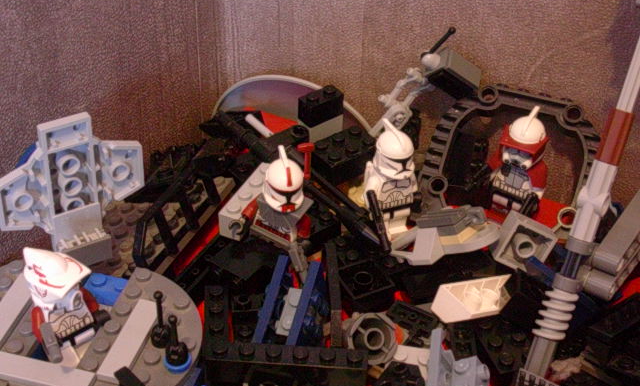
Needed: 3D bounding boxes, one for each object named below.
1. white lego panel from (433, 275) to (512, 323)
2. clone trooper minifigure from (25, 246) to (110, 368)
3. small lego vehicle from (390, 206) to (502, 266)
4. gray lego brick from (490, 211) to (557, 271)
[{"bbox_3d":[0.047,0.033,0.348,0.024,0.009,0.013,-9,40,-12],"label":"white lego panel"},{"bbox_3d":[-0.073,0.033,0.317,0.016,0.040,0.024,21,41,41],"label":"clone trooper minifigure"},{"bbox_3d":[0.043,0.013,0.377,0.038,0.015,0.018,-4,38,-6],"label":"small lego vehicle"},{"bbox_3d":[0.070,0.017,0.383,0.016,0.016,0.011,25,16,-10],"label":"gray lego brick"}]

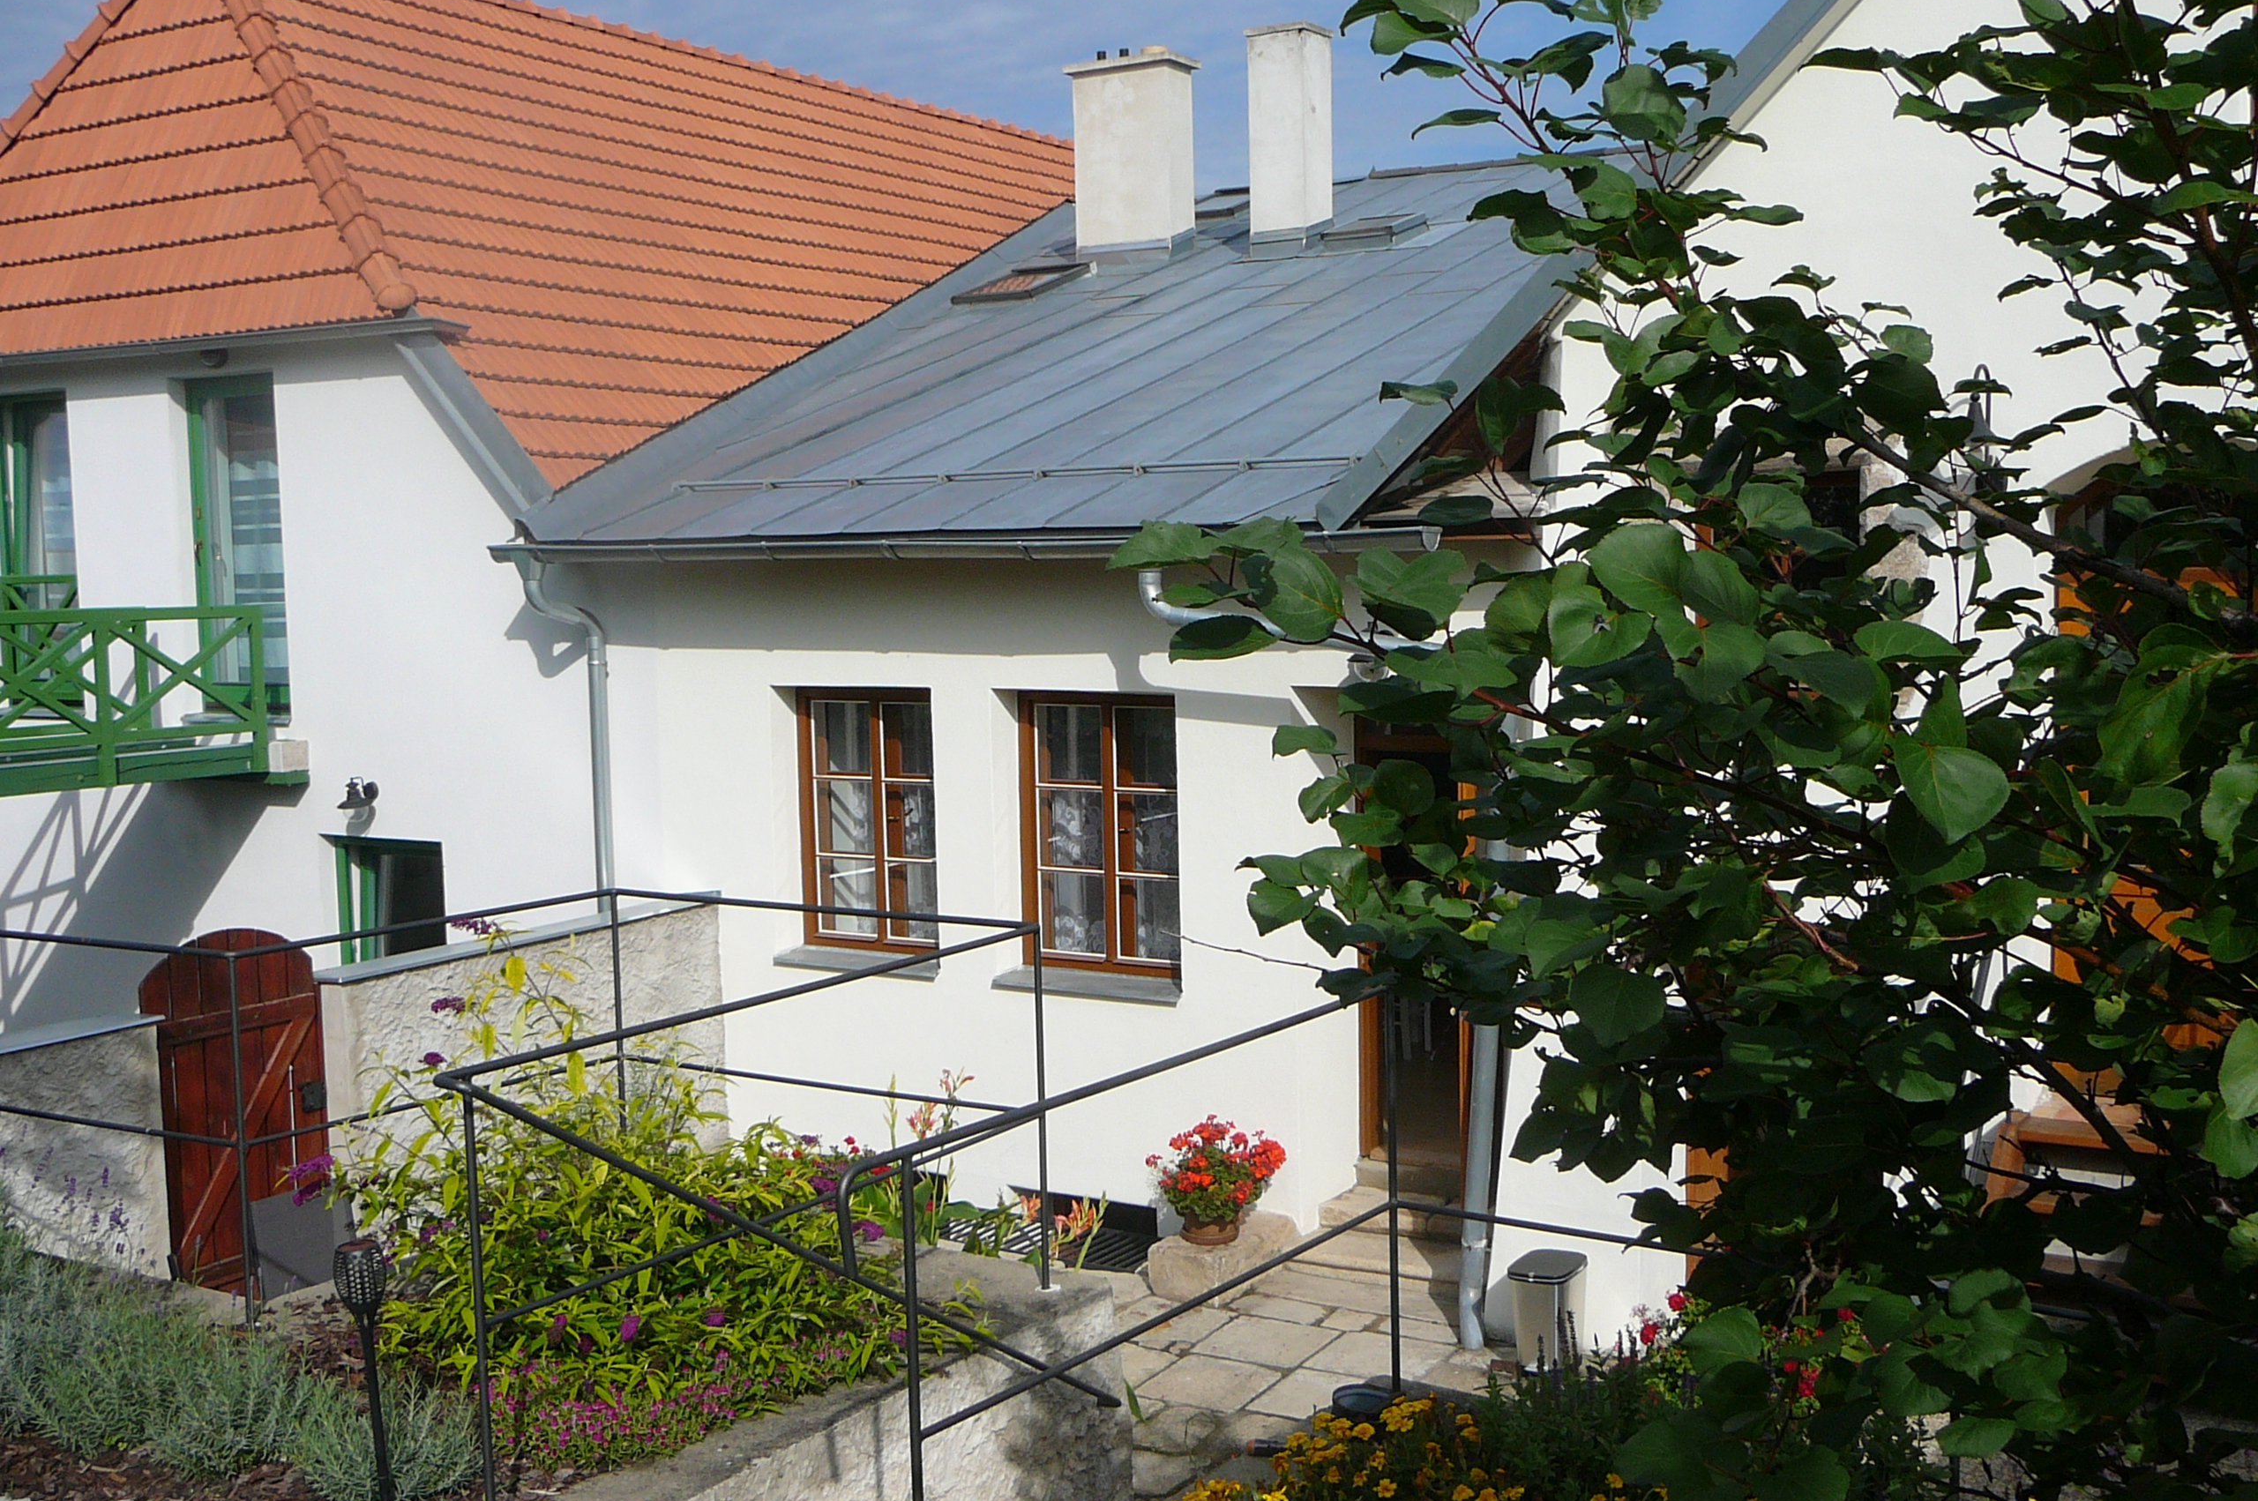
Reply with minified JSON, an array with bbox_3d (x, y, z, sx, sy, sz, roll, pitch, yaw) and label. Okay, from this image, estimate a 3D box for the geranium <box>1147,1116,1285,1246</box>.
[{"bbox_3d":[0.346,1.838,9.823,0.570,0.540,0.520,-1,5,0],"label":"geranium"}]

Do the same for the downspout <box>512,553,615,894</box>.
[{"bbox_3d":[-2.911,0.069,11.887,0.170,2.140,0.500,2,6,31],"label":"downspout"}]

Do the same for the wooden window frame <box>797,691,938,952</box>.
[{"bbox_3d":[-1.225,0.353,11.439,0.980,1.360,0.120,2,6,31],"label":"wooden window frame"}]

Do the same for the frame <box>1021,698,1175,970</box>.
[{"bbox_3d":[-0.069,0.394,10.733,0.980,1.360,0.120,2,6,31],"label":"frame"}]

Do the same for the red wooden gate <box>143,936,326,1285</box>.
[{"bbox_3d":[-3.671,1.529,9.457,0.070,1.600,0.850,2,6,31],"label":"red wooden gate"}]

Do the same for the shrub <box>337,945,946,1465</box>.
[{"bbox_3d":[-1.500,1.267,7.102,1.800,1.350,1.450,-2,5,-12],"label":"shrub"}]

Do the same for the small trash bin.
[{"bbox_3d":[1.607,2.181,8.816,0.230,0.400,0.330,2,6,31],"label":"small trash bin"}]

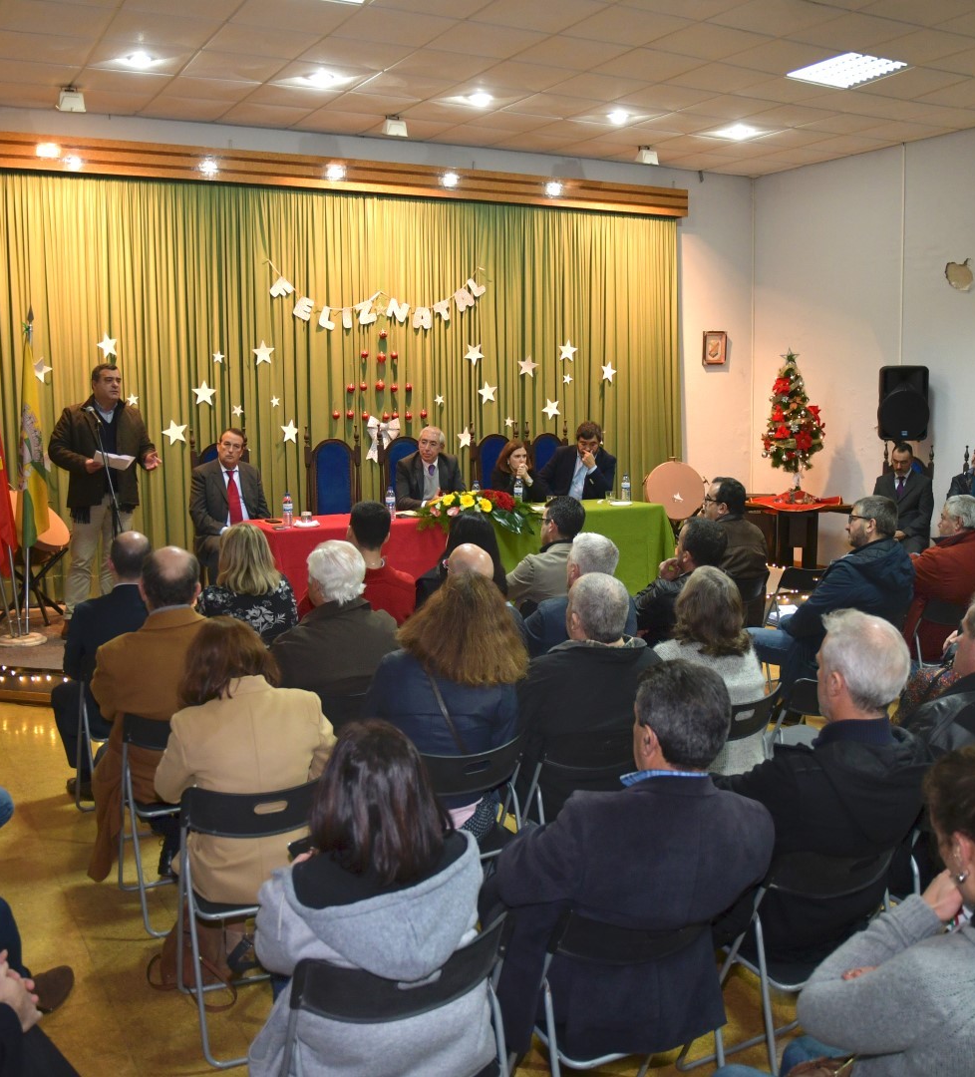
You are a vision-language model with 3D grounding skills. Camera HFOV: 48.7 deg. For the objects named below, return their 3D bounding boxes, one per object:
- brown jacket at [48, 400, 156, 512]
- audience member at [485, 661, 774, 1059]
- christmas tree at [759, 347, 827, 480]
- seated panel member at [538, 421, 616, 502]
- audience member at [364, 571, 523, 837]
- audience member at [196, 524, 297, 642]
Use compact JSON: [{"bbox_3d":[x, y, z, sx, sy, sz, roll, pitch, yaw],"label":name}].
[{"bbox_3d":[-2.465,-0.532,6.875,0.620,0.720,0.400,-6,10,-29],"label":"brown jacket"},{"bbox_3d":[0.214,0.829,2.482,0.620,1.270,0.850,-4,9,-22],"label":"audience member"},{"bbox_3d":[2.565,-1.013,9.015,0.540,1.110,0.540,-5,10,-28],"label":"christmas tree"},{"bbox_3d":[0.703,-0.251,8.402,0.580,1.280,0.750,-3,9,-16],"label":"seated panel member"},{"bbox_3d":[-0.142,0.703,3.412,0.520,1.260,0.800,-4,9,-25],"label":"audience member"},{"bbox_3d":[-1.104,0.516,4.990,0.490,1.210,0.760,-6,10,-29],"label":"audience member"}]

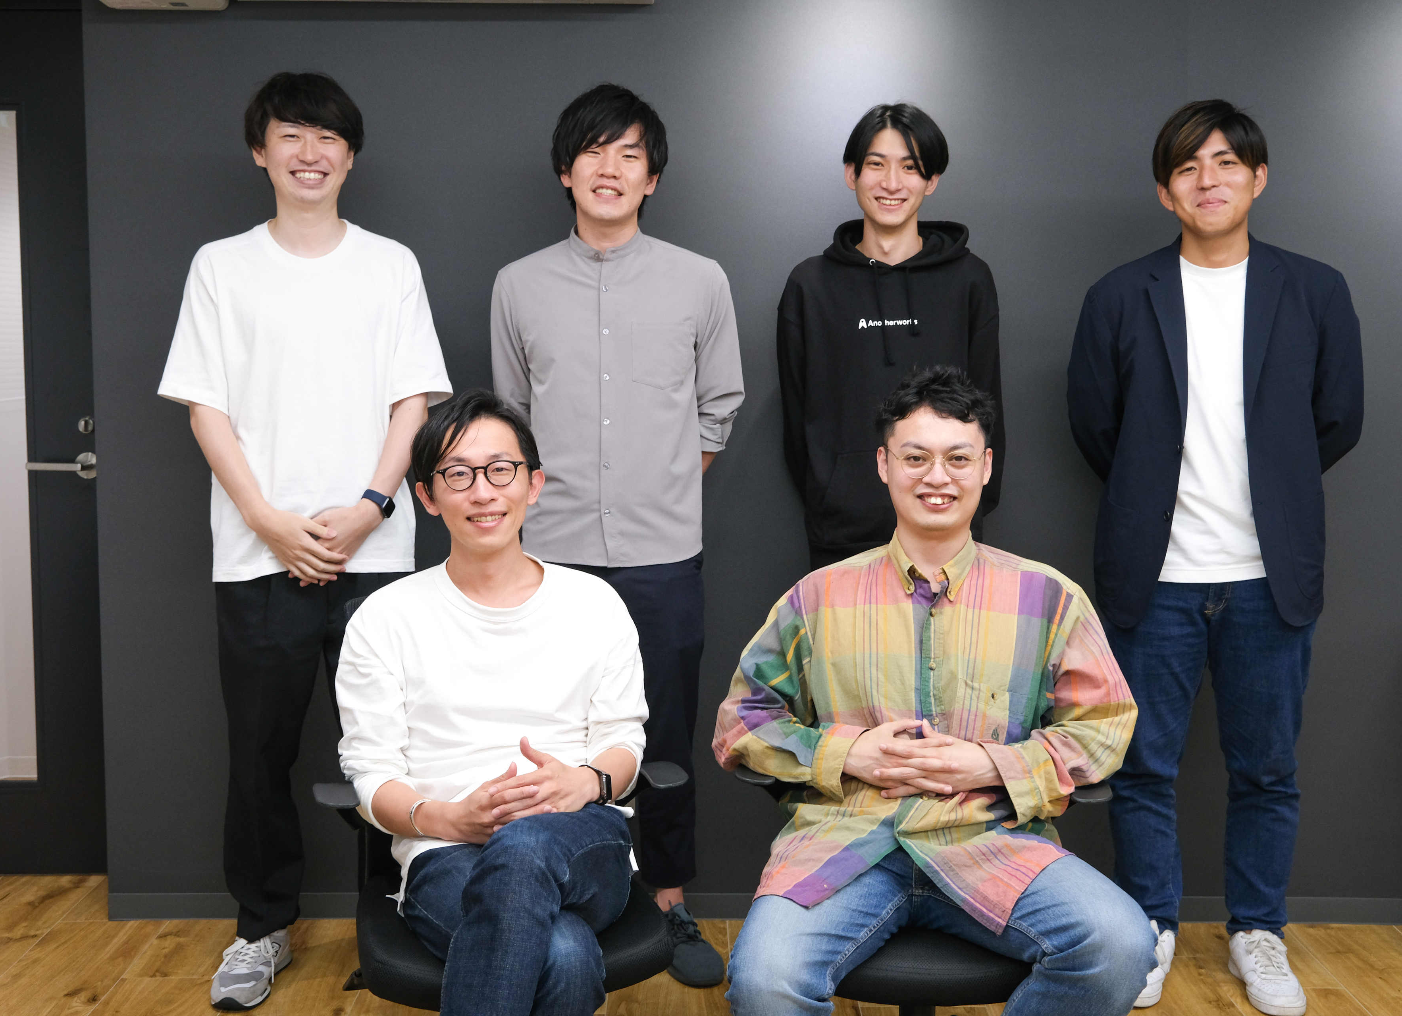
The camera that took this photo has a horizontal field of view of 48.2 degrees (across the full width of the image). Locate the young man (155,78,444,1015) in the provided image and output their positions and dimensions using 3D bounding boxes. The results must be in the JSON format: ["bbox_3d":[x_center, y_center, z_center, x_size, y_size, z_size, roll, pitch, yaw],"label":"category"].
[{"bbox_3d":[-0.758,0.063,3.032,0.540,1.774,0.340,-1,6,-8],"label":"young man"}]

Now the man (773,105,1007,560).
[{"bbox_3d":[0.377,0.072,3.163,0.460,1.743,0.350,1,6,5],"label":"man"}]

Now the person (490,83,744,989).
[{"bbox_3d":[-0.174,0.053,3.151,0.490,1.777,0.350,1,6,7],"label":"person"}]

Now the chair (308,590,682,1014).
[{"bbox_3d":[-0.308,0.581,2.370,0.610,0.880,0.620,-1,6,-12],"label":"chair"}]

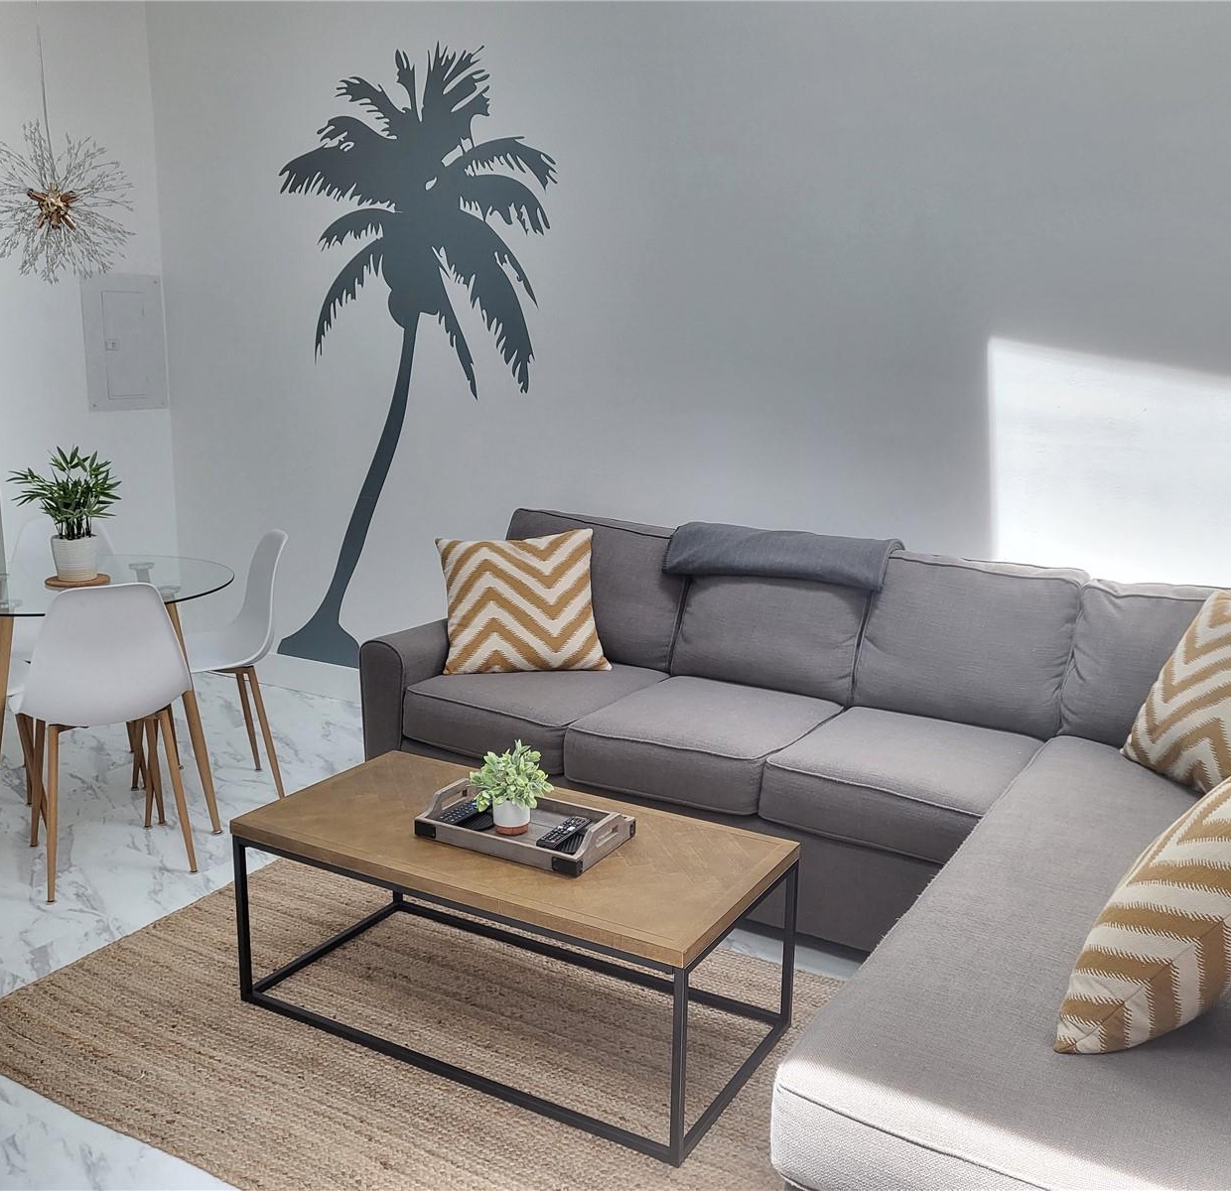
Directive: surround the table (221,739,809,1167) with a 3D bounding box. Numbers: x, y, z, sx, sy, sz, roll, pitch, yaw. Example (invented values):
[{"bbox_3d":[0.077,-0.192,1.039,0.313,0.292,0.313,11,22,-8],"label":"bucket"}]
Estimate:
[{"bbox_3d":[-0.226,0.716,2.602,1.107,0.427,0.537,7,13,29],"label":"table"}]

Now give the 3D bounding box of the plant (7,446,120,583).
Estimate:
[{"bbox_3d":[-1.636,-0.242,3.544,0.304,0.398,0.300,-5,13,-24],"label":"plant"}]

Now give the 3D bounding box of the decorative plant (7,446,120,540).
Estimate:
[{"bbox_3d":[-1.631,-0.303,3.534,0.304,0.274,0.300,-5,13,-24],"label":"decorative plant"}]

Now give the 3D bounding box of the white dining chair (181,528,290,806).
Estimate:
[{"bbox_3d":[-1.307,0.238,3.849,0.515,0.855,0.455,-6,13,-29],"label":"white dining chair"}]

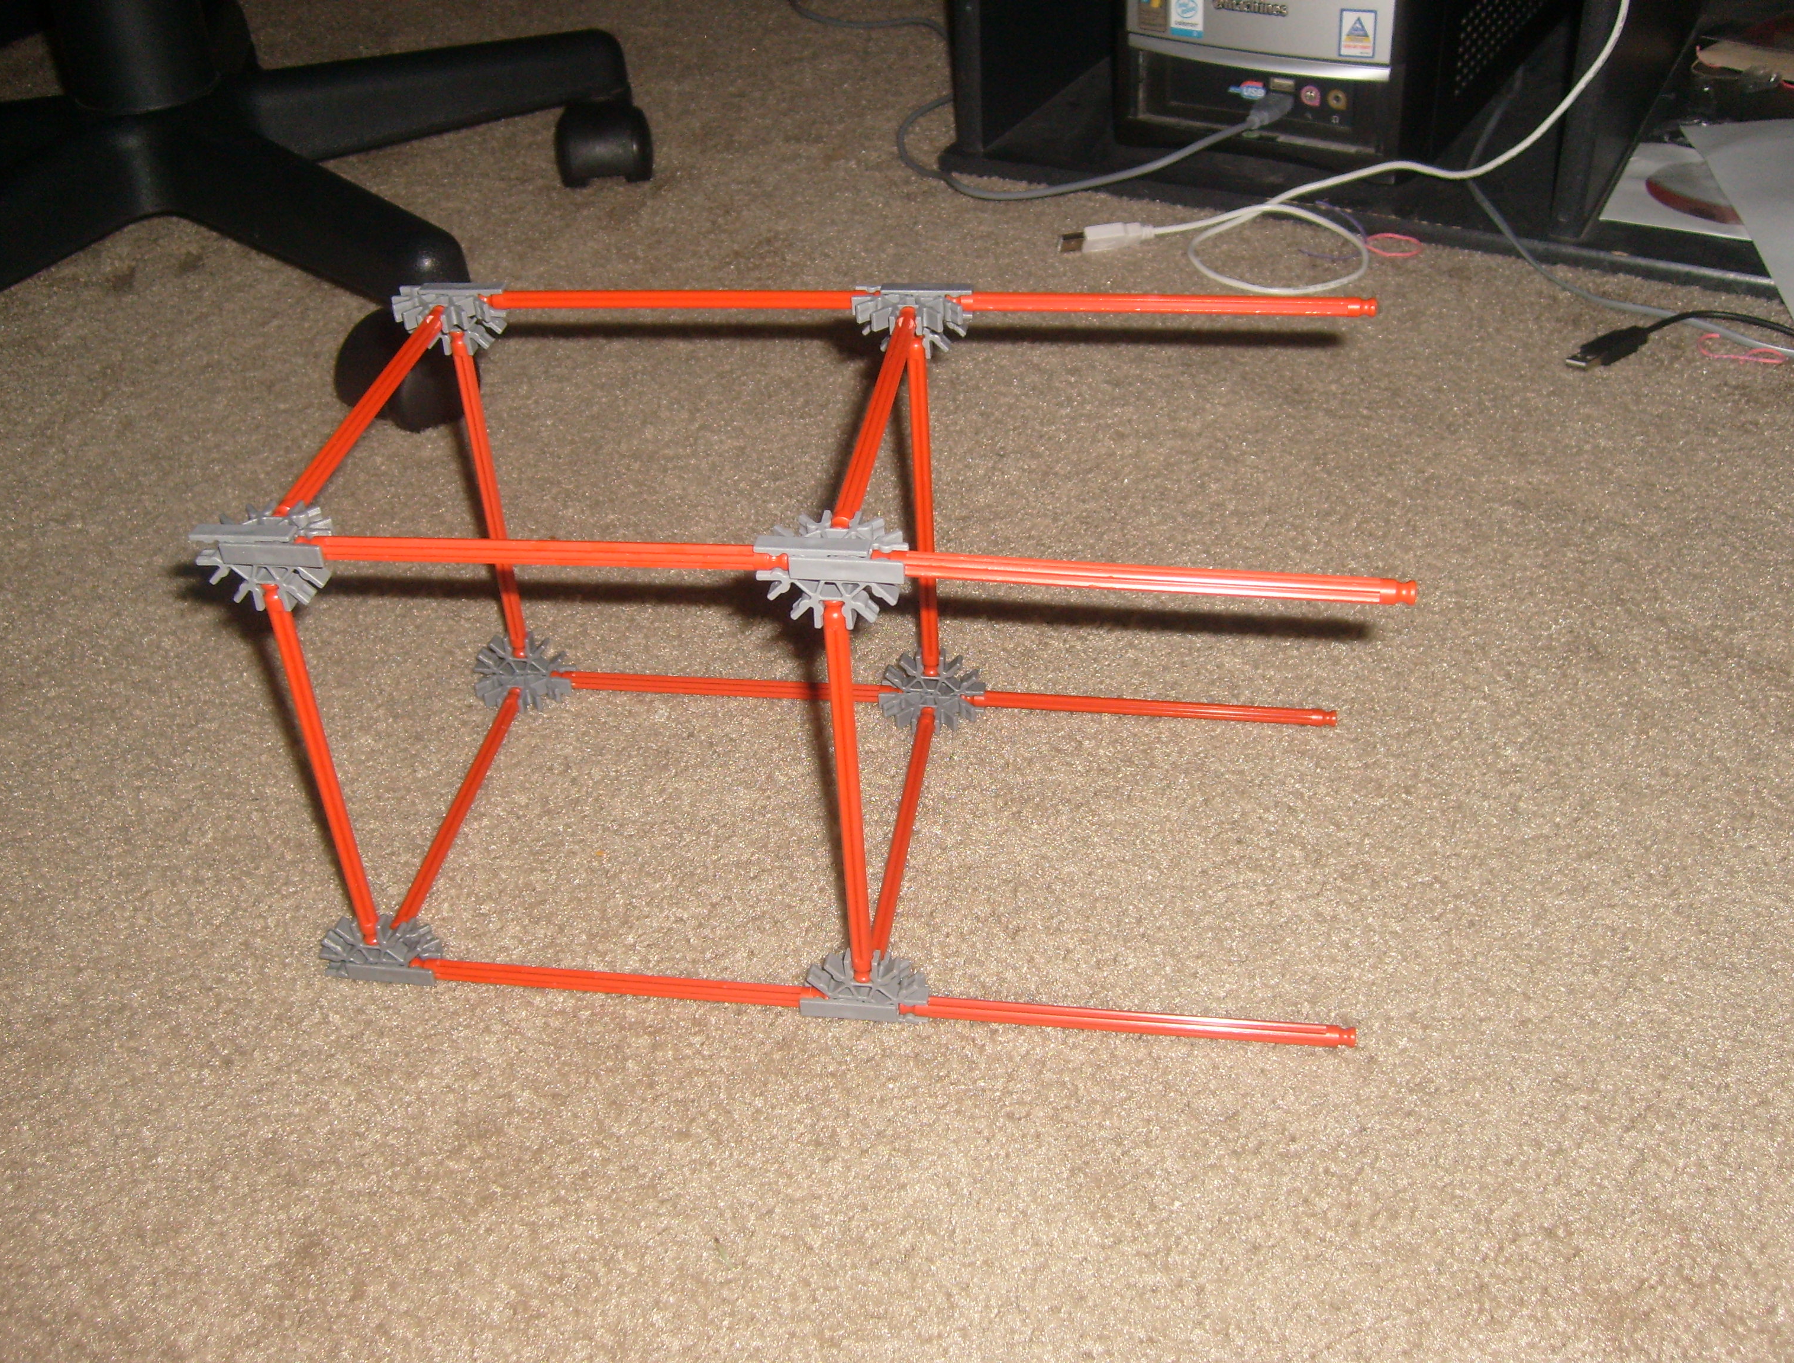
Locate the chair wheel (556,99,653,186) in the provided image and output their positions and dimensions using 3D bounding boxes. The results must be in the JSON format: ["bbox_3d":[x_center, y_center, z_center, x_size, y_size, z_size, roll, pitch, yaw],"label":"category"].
[{"bbox_3d":[-0.172,-0.316,1.082,0.055,0.053,0.055,-4,36,-1],"label":"chair wheel"}]

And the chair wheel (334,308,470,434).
[{"bbox_3d":[-0.225,-0.142,0.845,0.055,0.053,0.055,15,40,24],"label":"chair wheel"}]

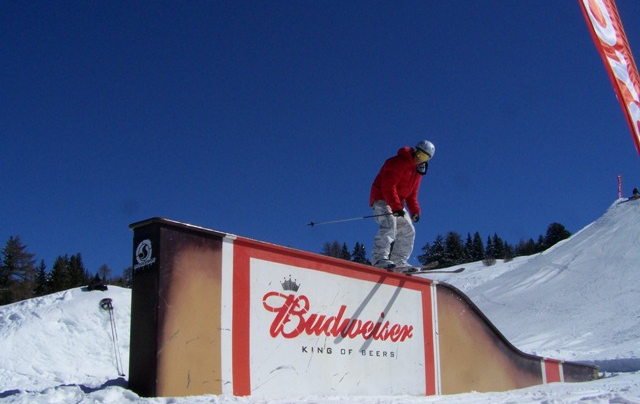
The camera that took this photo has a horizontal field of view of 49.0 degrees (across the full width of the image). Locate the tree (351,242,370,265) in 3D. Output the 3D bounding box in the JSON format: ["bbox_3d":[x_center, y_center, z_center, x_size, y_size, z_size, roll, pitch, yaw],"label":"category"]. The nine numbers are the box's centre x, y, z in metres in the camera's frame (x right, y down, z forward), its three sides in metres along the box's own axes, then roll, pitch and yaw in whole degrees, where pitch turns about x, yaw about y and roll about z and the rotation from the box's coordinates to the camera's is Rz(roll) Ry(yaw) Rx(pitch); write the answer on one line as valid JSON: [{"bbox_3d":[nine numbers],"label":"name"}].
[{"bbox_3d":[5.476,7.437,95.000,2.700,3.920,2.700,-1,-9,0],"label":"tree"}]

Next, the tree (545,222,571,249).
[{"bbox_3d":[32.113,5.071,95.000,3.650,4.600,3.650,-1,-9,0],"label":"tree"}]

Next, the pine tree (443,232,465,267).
[{"bbox_3d":[17.101,6.405,90.000,2.950,5.000,2.950,-1,-9,0],"label":"pine tree"}]

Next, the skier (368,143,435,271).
[{"bbox_3d":[0.986,0.030,8.500,0.640,1.560,0.560,-6,-10,28],"label":"skier"}]

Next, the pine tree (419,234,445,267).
[{"bbox_3d":[14.283,6.533,90.000,3.330,4.740,3.330,-1,-9,0],"label":"pine tree"}]

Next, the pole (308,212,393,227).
[{"bbox_3d":[0.428,0.200,8.250,1.150,0.070,0.070,-7,-10,5],"label":"pole"}]

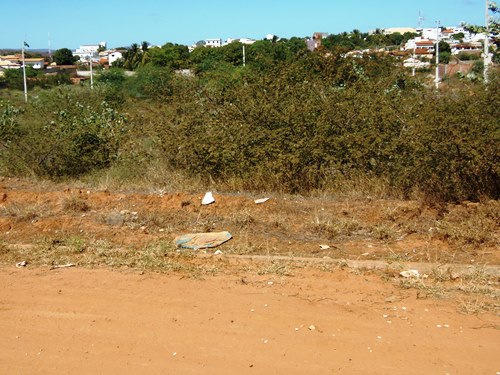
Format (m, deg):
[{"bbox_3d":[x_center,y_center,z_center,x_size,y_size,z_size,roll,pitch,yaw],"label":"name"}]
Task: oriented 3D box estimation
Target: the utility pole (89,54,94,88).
[{"bbox_3d":[-26.075,-18.873,100.000,0.300,7.000,0.300,-4,13,-14],"label":"utility pole"}]

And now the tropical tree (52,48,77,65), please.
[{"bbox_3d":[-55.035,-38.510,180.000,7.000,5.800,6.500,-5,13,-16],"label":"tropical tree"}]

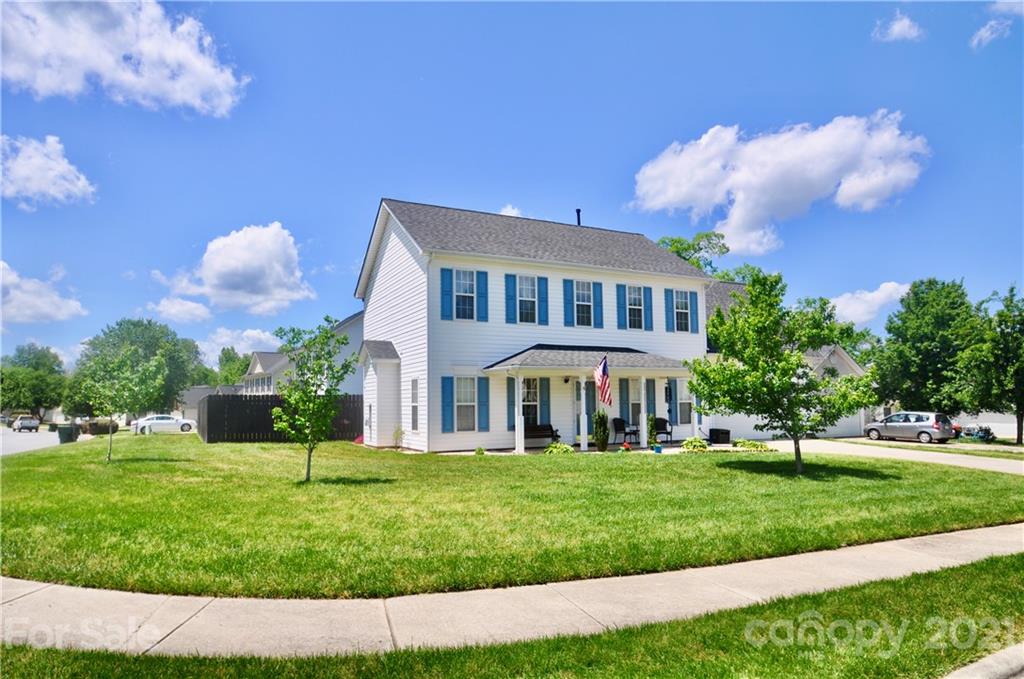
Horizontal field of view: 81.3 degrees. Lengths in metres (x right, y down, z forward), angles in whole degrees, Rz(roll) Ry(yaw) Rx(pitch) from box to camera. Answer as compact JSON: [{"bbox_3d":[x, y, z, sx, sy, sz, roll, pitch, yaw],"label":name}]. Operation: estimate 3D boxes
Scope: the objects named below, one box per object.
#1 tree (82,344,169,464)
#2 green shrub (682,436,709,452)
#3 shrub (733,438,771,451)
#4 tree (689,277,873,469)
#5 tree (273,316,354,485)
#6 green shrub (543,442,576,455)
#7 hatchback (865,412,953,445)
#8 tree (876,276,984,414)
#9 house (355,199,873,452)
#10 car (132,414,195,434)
[{"bbox_3d":[-11.947,1.966,18.408,2.228,3.504,2.228,3,-7,-34],"label":"tree"},{"bbox_3d":[5.785,3.279,18.800,0.720,0.430,0.650,2,-6,-26],"label":"green shrub"},{"bbox_3d":[7.872,3.441,19.600,1.050,0.380,0.650,2,-6,-26],"label":"shrub"},{"bbox_3d":[6.545,0.771,14.812,4.301,4.996,4.086,-3,-6,25],"label":"tree"},{"bbox_3d":[-4.177,1.239,12.670,1.695,3.482,1.695,1,-6,-19],"label":"tree"},{"bbox_3d":[1.250,2.877,15.695,0.880,0.360,0.800,-1,-6,0],"label":"green shrub"},{"bbox_3d":[21.439,4.729,32.300,1.700,1.520,4.050,2,-6,-26],"label":"hatchback"},{"bbox_3d":[23.175,1.002,33.380,5.061,8.874,5.061,-5,-7,34],"label":"tree"},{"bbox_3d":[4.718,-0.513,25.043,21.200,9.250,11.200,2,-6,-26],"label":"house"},{"bbox_3d":[-29.054,7.094,50.000,4.750,1.460,1.820,2,-6,-26],"label":"car"}]

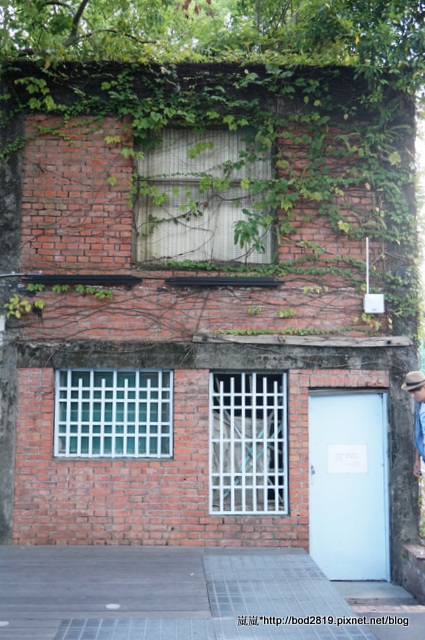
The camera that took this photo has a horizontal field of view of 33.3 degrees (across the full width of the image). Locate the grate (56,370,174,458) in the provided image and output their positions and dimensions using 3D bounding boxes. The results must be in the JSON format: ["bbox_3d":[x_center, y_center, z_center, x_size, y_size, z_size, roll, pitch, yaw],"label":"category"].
[{"bbox_3d":[-1.007,0.962,7.333,1.210,0.899,0.070,0,-5,-2],"label":"grate"}]

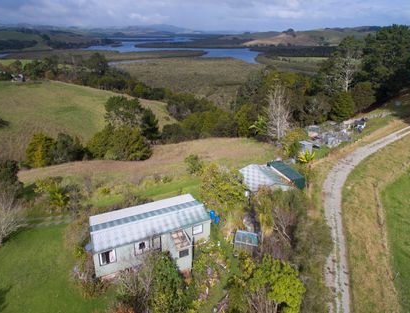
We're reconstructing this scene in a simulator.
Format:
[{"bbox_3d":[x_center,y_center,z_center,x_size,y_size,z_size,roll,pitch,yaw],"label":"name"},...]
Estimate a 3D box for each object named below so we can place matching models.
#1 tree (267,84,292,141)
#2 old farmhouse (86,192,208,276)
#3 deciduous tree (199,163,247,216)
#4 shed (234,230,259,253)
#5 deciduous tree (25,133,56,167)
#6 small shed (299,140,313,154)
[{"bbox_3d":[15.200,-8.580,53.152,5.000,11.800,5.000,8,27,15],"label":"tree"},{"bbox_3d":[-5.093,7.615,25.919,10.940,3.500,7.160,-11,28,-21],"label":"old farmhouse"},{"bbox_3d":[2.100,3.905,30.873,5.600,6.200,5.300,0,26,0],"label":"deciduous tree"},{"bbox_3d":[4.000,8.627,25.616,2.200,1.950,1.500,5,27,11],"label":"shed"},{"bbox_3d":[-32.600,-1.434,51.979,5.200,6.800,5.200,-17,31,-30],"label":"deciduous tree"},{"bbox_3d":[17.750,-1.212,45.962,1.900,2.100,1.500,6,27,13],"label":"small shed"}]

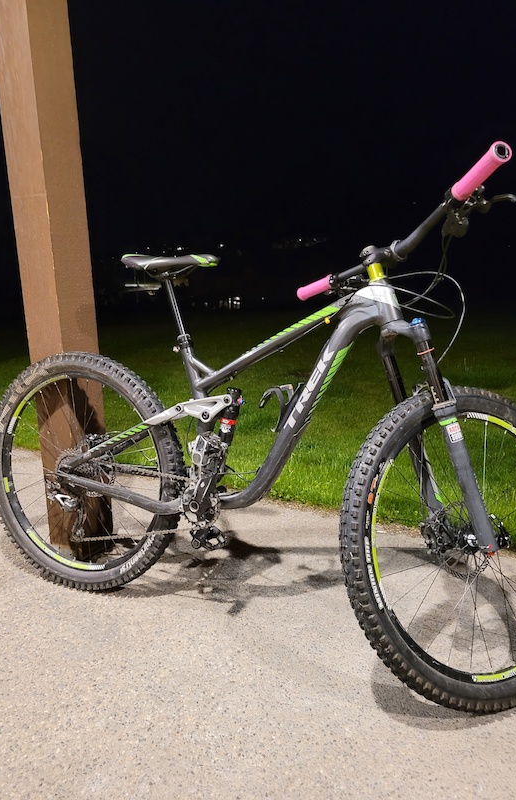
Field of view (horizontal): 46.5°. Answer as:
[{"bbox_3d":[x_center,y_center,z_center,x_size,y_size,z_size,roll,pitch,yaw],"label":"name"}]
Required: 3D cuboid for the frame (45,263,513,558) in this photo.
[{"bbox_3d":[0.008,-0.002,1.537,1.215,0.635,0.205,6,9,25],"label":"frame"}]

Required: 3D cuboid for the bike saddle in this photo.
[{"bbox_3d":[-0.229,-0.355,1.593,0.278,0.068,0.143,6,9,25],"label":"bike saddle"}]

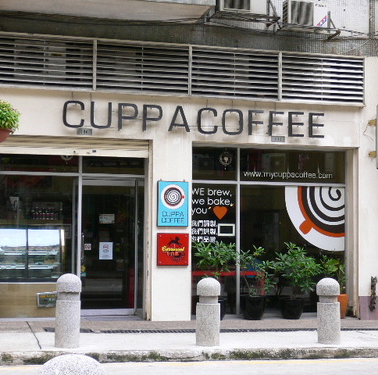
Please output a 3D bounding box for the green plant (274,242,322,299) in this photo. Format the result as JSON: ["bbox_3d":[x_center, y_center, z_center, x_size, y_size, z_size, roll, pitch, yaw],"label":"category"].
[{"bbox_3d":[1.738,1.327,14.092,0.770,0.892,0.700,0,-3,0],"label":"green plant"}]

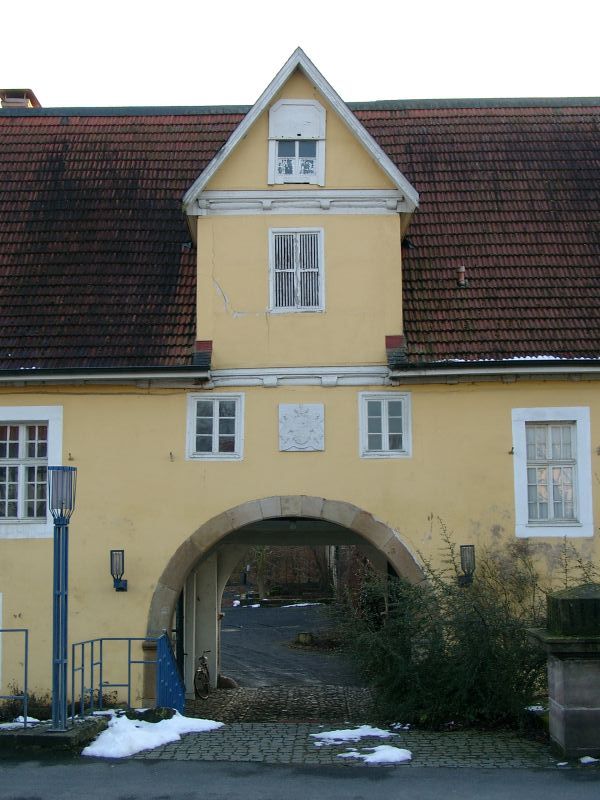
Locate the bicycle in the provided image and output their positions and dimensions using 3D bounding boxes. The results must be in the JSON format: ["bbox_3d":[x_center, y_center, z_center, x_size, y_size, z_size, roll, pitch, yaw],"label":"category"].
[{"bbox_3d":[-2.033,5.818,24.717,0.550,1.040,1.720,-1,-8,1],"label":"bicycle"}]

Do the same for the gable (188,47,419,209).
[{"bbox_3d":[0.023,-4.924,21.074,4.296,3.140,0.500,-1,-8,1],"label":"gable"}]

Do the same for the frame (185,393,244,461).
[{"bbox_3d":[-1.501,0.474,20.463,1.020,1.203,0.120,-1,-8,1],"label":"frame"}]

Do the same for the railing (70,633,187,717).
[{"bbox_3d":[-2.673,4.473,18.656,1.702,1.170,1.515,-1,-8,1],"label":"railing"}]

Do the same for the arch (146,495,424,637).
[{"bbox_3d":[-0.108,2.914,20.191,5.164,2.482,0.450,-1,-8,1],"label":"arch"}]

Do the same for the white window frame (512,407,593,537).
[{"bbox_3d":[4.444,1.271,20.256,1.395,2.280,0.180,-1,-8,1],"label":"white window frame"}]

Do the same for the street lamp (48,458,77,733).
[{"bbox_3d":[-3.561,2.914,17.291,0.417,3.890,0.417,-1,-8,1],"label":"street lamp"}]

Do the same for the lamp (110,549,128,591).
[{"bbox_3d":[-3.120,2.939,19.918,0.230,0.720,0.450,-1,-8,1],"label":"lamp"}]

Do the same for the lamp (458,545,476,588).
[{"bbox_3d":[2.865,2.834,19.785,0.230,0.720,0.450,-1,-8,1],"label":"lamp"}]

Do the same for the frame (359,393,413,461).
[{"bbox_3d":[1.509,0.450,20.392,0.934,1.172,0.120,-1,-8,1],"label":"frame"}]

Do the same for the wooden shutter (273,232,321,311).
[{"bbox_3d":[-0.058,-2.344,20.799,0.873,1.431,0.070,-1,-8,1],"label":"wooden shutter"}]

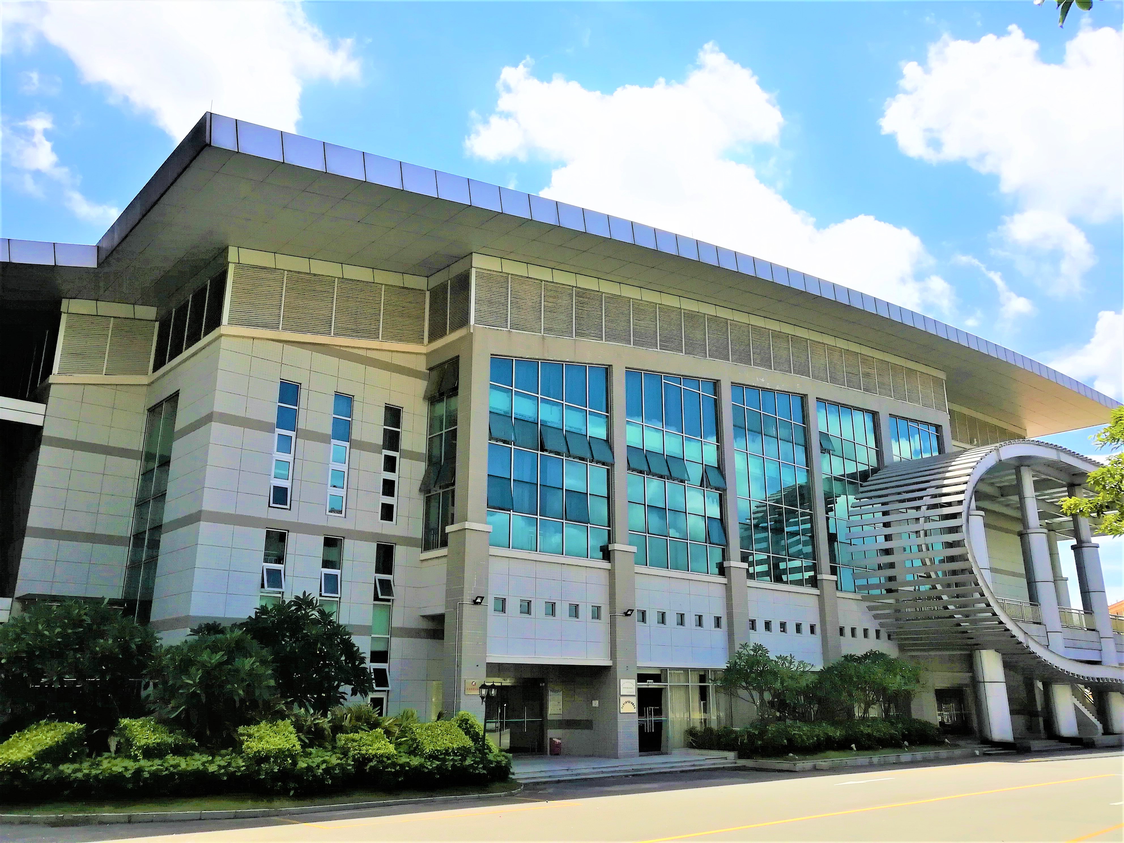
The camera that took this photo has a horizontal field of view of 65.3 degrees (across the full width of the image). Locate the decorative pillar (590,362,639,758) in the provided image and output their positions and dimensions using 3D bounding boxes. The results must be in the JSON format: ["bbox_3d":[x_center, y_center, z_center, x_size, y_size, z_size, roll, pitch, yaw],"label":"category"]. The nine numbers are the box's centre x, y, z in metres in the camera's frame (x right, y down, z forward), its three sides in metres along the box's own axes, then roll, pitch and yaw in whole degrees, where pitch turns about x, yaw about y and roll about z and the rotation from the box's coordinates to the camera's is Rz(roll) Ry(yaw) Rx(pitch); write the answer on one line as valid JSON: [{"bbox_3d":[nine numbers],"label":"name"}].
[{"bbox_3d":[1.803,4.599,31.110,0.980,13.650,1.200,14,-22,-39],"label":"decorative pillar"}]

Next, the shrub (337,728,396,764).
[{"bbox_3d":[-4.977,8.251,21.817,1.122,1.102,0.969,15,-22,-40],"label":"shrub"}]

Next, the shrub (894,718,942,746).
[{"bbox_3d":[14.868,13.168,37.219,2.040,1.020,1.428,15,-22,-40],"label":"shrub"}]

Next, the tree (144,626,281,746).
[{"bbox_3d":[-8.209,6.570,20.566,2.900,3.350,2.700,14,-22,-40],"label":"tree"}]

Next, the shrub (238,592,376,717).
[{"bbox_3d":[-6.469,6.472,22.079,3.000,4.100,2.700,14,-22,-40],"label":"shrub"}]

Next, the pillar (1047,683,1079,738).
[{"bbox_3d":[24.331,14.081,42.865,1.200,2.510,1.200,14,-22,-39],"label":"pillar"}]

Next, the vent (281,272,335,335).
[{"bbox_3d":[-7.663,-3.533,26.398,1.612,2.020,0.143,15,-22,-40],"label":"vent"}]

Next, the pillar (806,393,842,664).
[{"bbox_3d":[11.508,5.744,38.566,1.122,14.076,0.663,15,-22,-40],"label":"pillar"}]

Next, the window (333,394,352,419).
[{"bbox_3d":[-6.618,-0.453,26.465,0.581,0.704,0.082,15,-22,-40],"label":"window"}]

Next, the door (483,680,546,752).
[{"bbox_3d":[-1.510,9.456,27.813,2.520,2.292,0.120,14,-22,-40],"label":"door"}]

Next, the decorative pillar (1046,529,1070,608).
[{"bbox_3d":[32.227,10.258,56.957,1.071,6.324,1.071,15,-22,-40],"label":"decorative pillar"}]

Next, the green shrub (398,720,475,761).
[{"bbox_3d":[-3.306,8.478,22.919,1.530,1.173,1.122,15,-22,-40],"label":"green shrub"}]

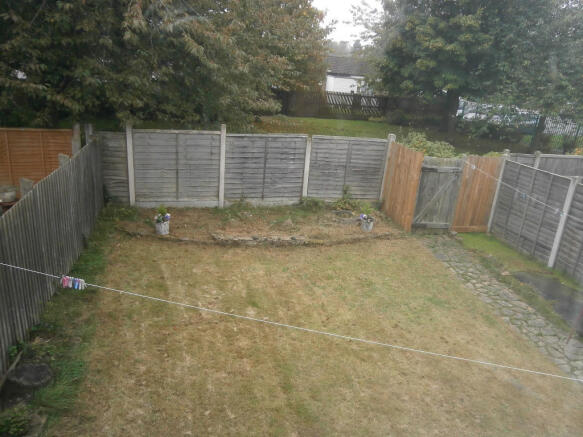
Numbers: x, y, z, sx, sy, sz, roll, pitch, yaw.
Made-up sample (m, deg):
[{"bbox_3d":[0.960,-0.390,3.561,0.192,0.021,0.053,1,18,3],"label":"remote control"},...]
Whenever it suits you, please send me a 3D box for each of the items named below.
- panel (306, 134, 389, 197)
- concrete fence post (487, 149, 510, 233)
[{"bbox_3d":[1.276,-1.118,10.018,1.800,1.420,0.060,0,18,-11],"label":"panel"},{"bbox_3d":[4.495,-0.582,9.512,0.105,1.850,0.105,0,19,-11],"label":"concrete fence post"}]

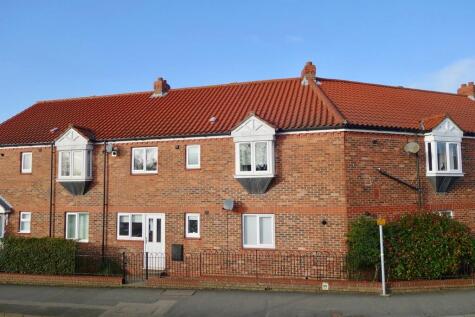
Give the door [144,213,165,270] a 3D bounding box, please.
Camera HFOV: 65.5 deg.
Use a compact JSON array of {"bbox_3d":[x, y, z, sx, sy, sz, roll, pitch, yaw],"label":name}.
[{"bbox_3d":[-3.129,3.136,14.000,0.891,2.085,0.100,-2,-6,17],"label":"door"}]

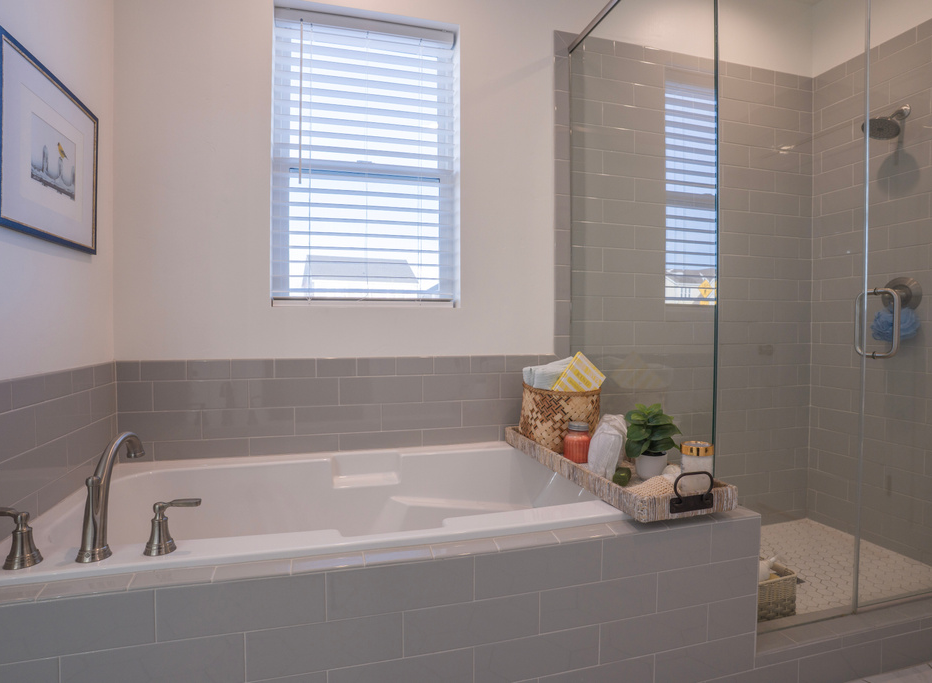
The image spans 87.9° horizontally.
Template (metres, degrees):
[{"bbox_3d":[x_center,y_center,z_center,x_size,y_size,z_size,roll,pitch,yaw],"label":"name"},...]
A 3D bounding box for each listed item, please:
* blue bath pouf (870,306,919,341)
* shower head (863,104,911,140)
[{"bbox_3d":[1.723,-0.070,1.944,0.145,0.138,0.145,0,2,-15],"label":"blue bath pouf"},{"bbox_3d":[1.694,-0.879,1.935,0.210,0.165,0.125,0,2,-15],"label":"shower head"}]

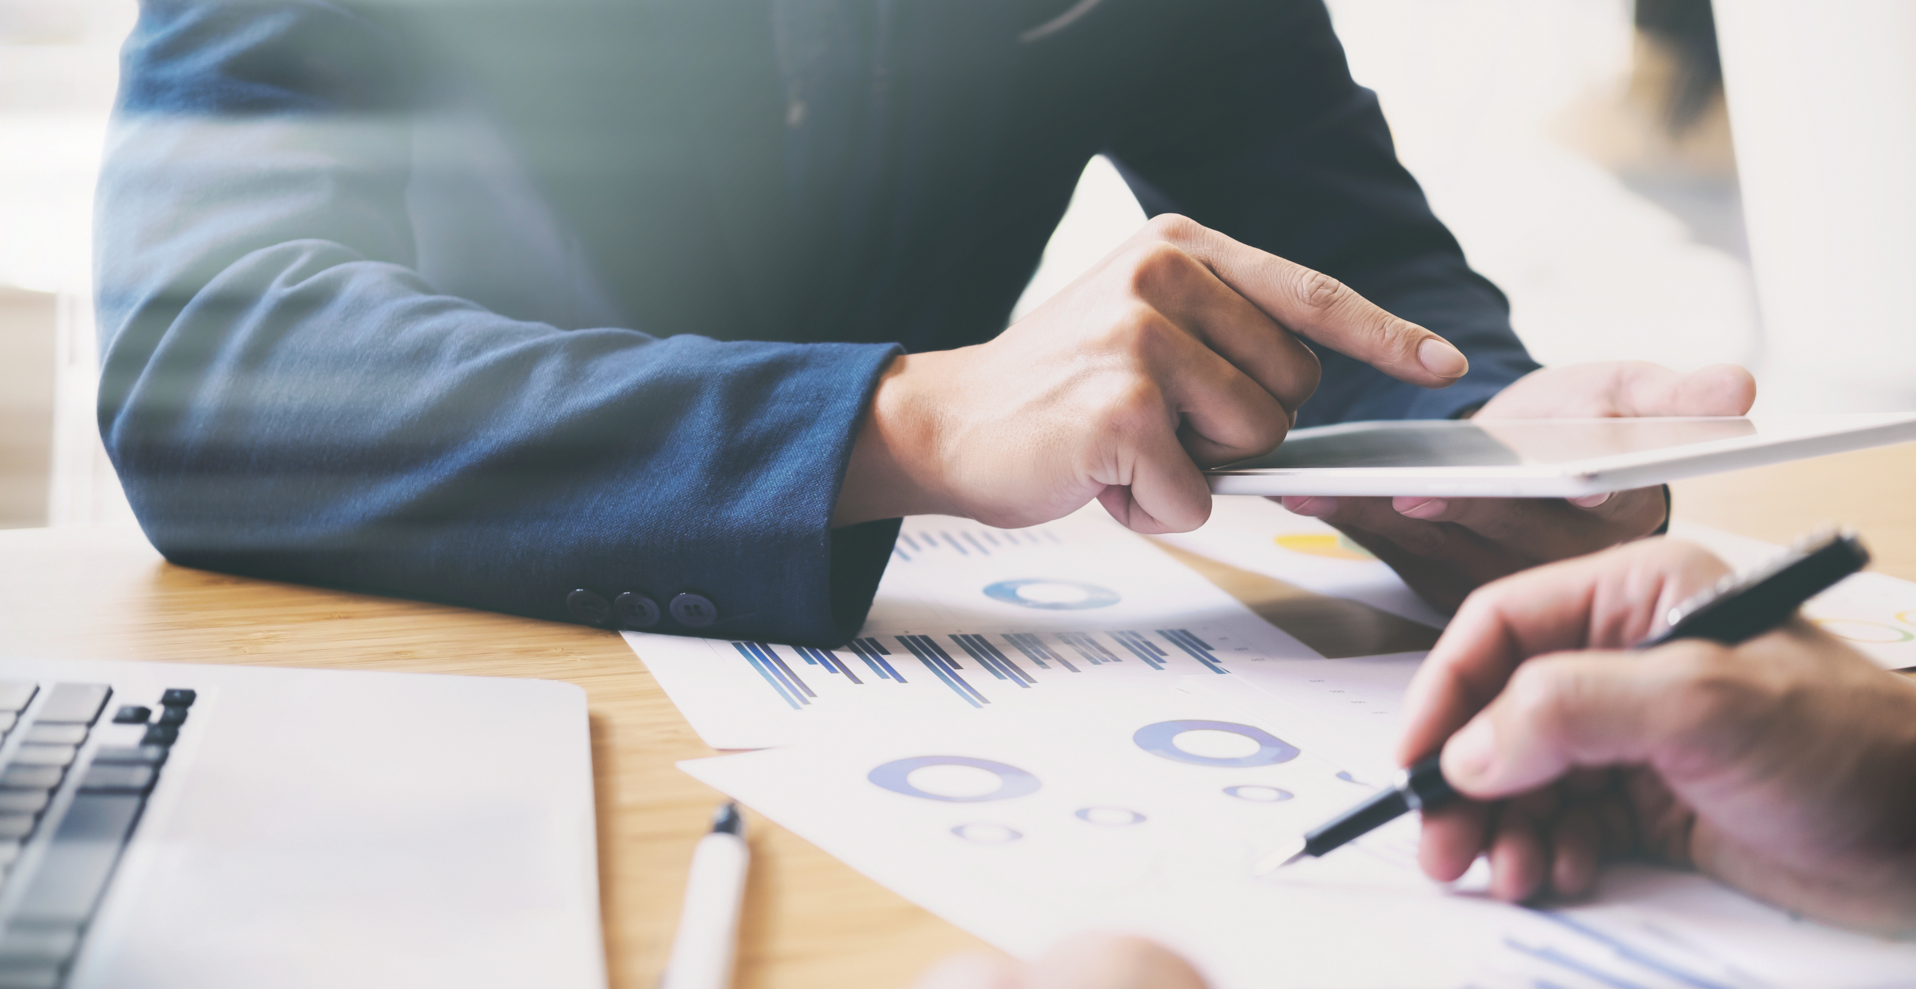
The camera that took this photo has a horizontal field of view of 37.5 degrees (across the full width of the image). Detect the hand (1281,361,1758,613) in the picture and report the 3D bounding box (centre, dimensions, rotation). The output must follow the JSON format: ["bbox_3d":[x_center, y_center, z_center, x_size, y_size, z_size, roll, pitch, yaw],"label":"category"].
[{"bbox_3d":[0.190,-0.006,0.960,0.120,0.082,0.160,10,13,29],"label":"hand"}]

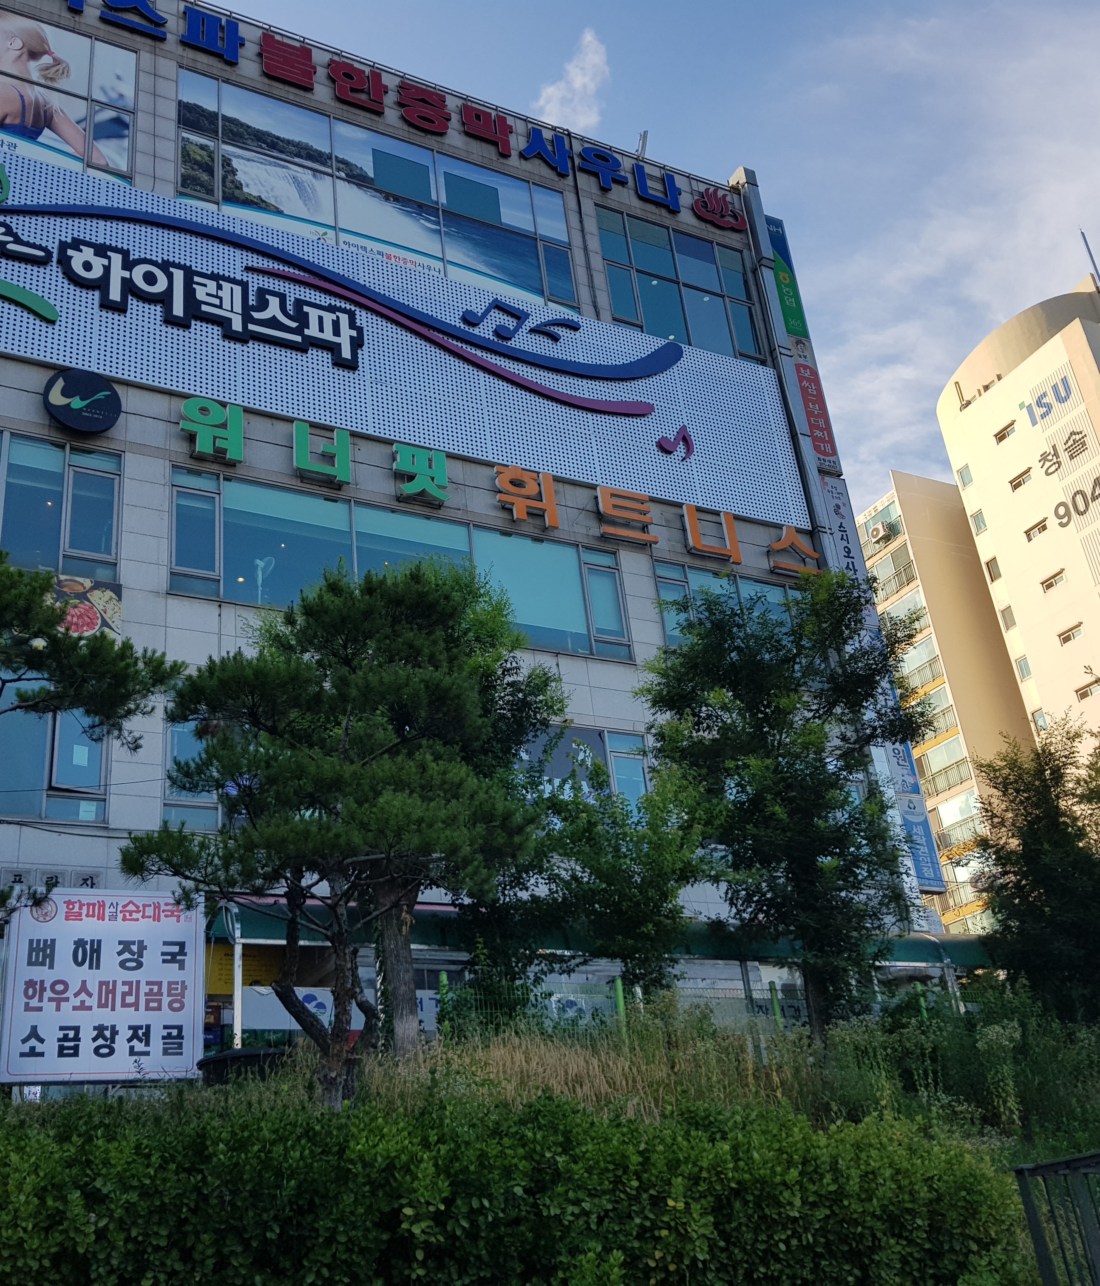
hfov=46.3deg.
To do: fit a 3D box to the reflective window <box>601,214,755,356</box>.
[{"bbox_3d":[3.187,-8.447,30.669,4.286,3.647,0.200,8,-28,-28],"label":"reflective window"}]

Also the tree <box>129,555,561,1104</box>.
[{"bbox_3d":[-1.853,1.421,11.341,3.742,4.858,3.472,-6,-25,0],"label":"tree"}]

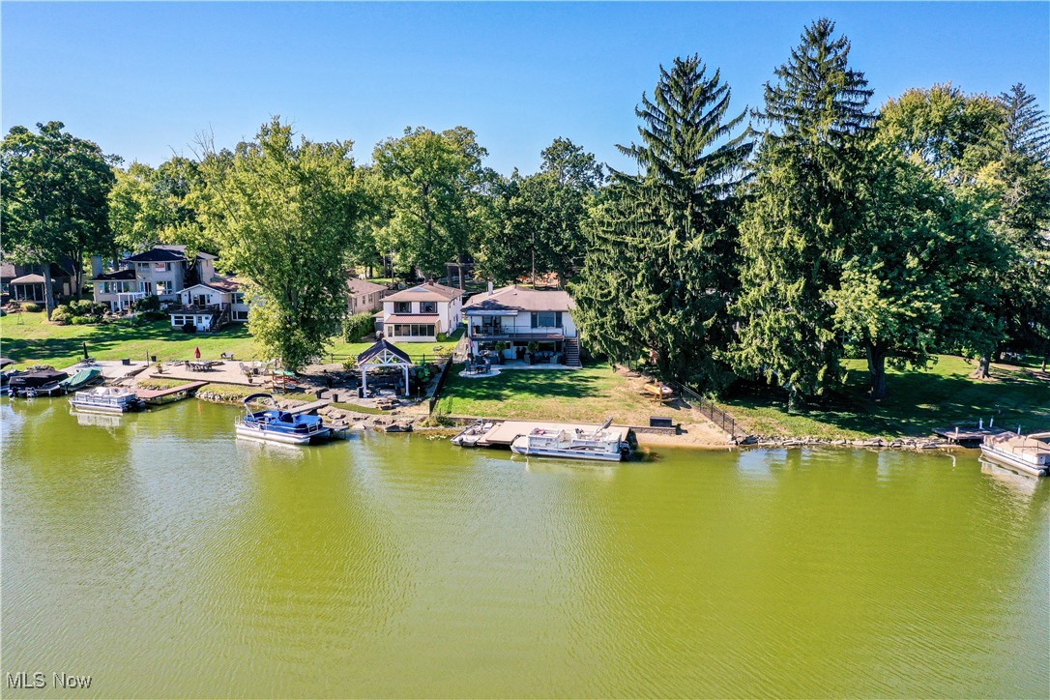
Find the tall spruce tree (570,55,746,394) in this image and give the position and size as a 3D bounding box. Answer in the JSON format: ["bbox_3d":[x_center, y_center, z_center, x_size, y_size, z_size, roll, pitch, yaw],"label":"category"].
[{"bbox_3d":[11.254,-10.392,66.700,14.173,26.378,14.000,0,8,0],"label":"tall spruce tree"}]

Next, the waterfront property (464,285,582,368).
[{"bbox_3d":[-0.400,-3.577,90.301,12.300,7.100,17.000,0,9,0],"label":"waterfront property"}]

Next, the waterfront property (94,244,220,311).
[{"bbox_3d":[-59.000,-11.422,129.262,17.000,9.800,12.000,-3,9,-21],"label":"waterfront property"}]

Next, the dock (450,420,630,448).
[{"bbox_3d":[1.800,5.936,54.602,10.200,0.800,5.400,2,8,11],"label":"dock"}]

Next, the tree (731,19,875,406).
[{"bbox_3d":[20.400,-9.287,59.581,9.800,27.500,9.800,0,9,0],"label":"tree"}]

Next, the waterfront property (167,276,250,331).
[{"bbox_3d":[-41.900,-6.520,111.803,9.800,6.200,12.500,1,9,4],"label":"waterfront property"}]

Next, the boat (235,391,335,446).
[{"bbox_3d":[-16.902,4.681,56.514,6.600,2.700,2.600,4,9,27],"label":"boat"}]

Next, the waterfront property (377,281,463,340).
[{"bbox_3d":[-12.712,-5.177,103.021,8.600,6.311,17.500,0,8,2],"label":"waterfront property"}]

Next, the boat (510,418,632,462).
[{"bbox_3d":[3.000,5.615,52.457,7.400,2.200,2.450,2,9,14],"label":"boat"}]

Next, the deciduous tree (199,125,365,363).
[{"bbox_3d":[-22.344,-9.228,74.445,14.689,23.068,14.500,0,8,0],"label":"deciduous tree"}]

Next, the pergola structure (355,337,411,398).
[{"bbox_3d":[-11.661,1.491,67.577,4.200,4.004,5.100,-2,8,-15],"label":"pergola structure"}]

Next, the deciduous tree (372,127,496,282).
[{"bbox_3d":[-13.993,-20.252,126.404,18.743,27.695,18.743,0,8,0],"label":"deciduous tree"}]

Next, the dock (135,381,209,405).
[{"bbox_3d":[-30.462,3.758,70.446,2.000,0.750,7.460,3,9,17],"label":"dock"}]

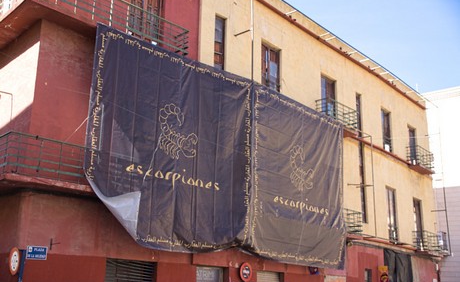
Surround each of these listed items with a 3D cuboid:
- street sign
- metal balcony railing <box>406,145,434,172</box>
[{"bbox_3d":[-4.237,2.479,11.826,0.025,0.286,0.493,-13,-21,40],"label":"street sign"},{"bbox_3d":[10.226,0.948,28.651,0.627,0.963,2.318,-13,-21,40],"label":"metal balcony railing"}]

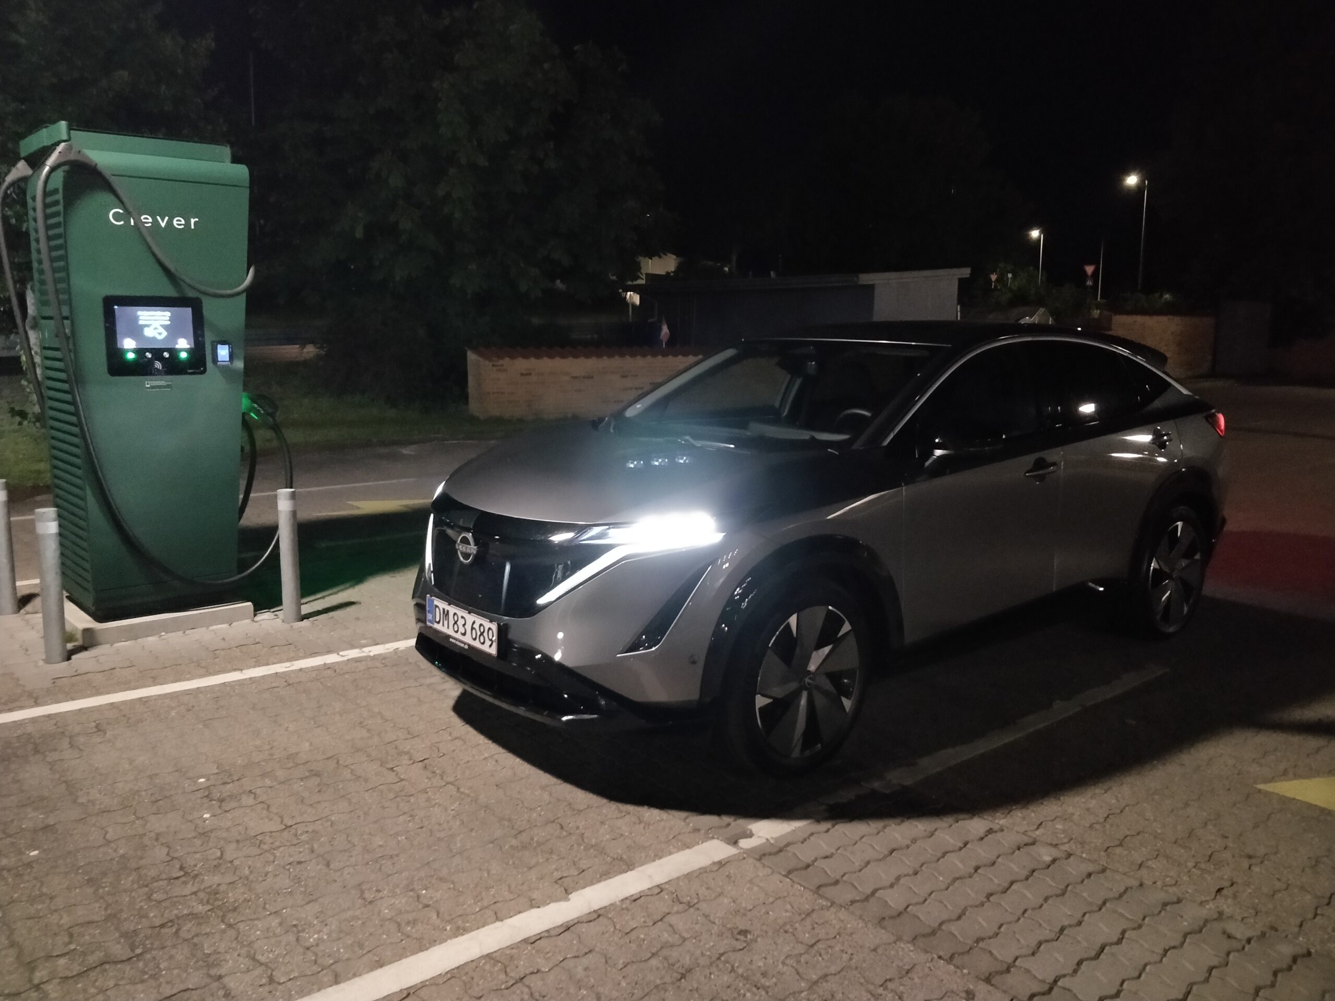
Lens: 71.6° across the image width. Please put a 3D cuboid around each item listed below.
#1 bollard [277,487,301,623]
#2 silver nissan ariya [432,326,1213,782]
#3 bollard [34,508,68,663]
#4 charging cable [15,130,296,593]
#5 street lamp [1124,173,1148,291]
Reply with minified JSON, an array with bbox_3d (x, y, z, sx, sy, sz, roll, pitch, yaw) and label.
[{"bbox_3d":[-2.106,0.314,5.209,0.106,0.745,0.106,-6,10,-38],"label":"bollard"},{"bbox_3d":[1.039,-0.058,4.661,4.595,1.660,1.900,-6,10,-38],"label":"silver nissan ariya"},{"bbox_3d":[-2.987,0.413,4.470,0.109,0.745,0.109,-6,10,-38],"label":"bollard"},{"bbox_3d":[-2.705,-0.655,5.055,1.200,2.250,0.500,-6,10,-38],"label":"charging cable"},{"bbox_3d":[23.402,-12.673,46.000,1.100,7.200,0.350,-2,8,-17],"label":"street lamp"}]

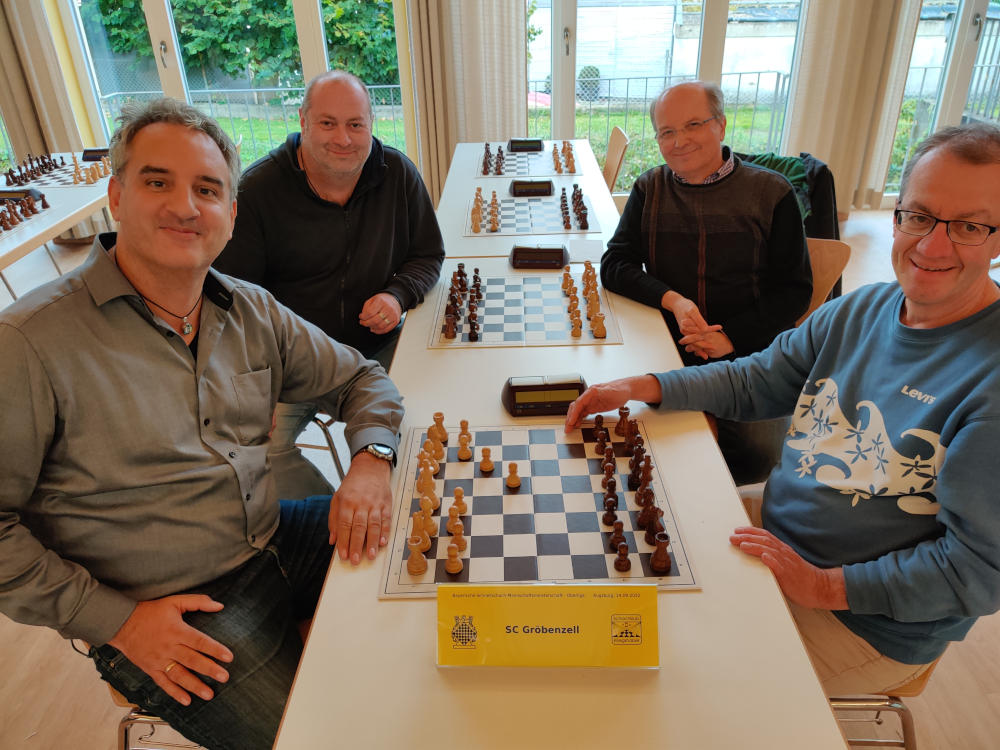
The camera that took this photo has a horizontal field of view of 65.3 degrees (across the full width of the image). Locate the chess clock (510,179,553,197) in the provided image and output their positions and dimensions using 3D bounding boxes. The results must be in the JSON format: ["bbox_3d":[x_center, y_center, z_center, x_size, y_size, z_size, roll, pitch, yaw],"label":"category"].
[{"bbox_3d":[0.138,-0.782,3.227,0.192,0.061,0.103,0,28,4],"label":"chess clock"}]

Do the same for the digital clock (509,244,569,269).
[{"bbox_3d":[0.124,-0.383,2.477,0.192,0.061,0.103,0,28,5],"label":"digital clock"}]

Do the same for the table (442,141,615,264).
[{"bbox_3d":[0.123,-0.491,3.534,0.700,0.740,1.810,-1,28,2],"label":"table"}]

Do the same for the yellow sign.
[{"bbox_3d":[0.065,0.333,1.089,0.303,0.100,0.098,-1,28,3],"label":"yellow sign"}]

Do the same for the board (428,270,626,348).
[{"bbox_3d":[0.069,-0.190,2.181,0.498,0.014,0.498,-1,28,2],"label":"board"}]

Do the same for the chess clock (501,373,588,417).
[{"bbox_3d":[0.098,0.036,1.689,0.192,0.061,0.103,-2,28,1],"label":"chess clock"}]

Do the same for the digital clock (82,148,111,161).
[{"bbox_3d":[-2.117,-1.179,4.141,0.192,0.061,0.103,0,28,3],"label":"digital clock"}]

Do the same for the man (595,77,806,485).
[{"bbox_3d":[0.496,-0.075,2.121,0.550,1.300,0.710,12,31,25],"label":"man"}]

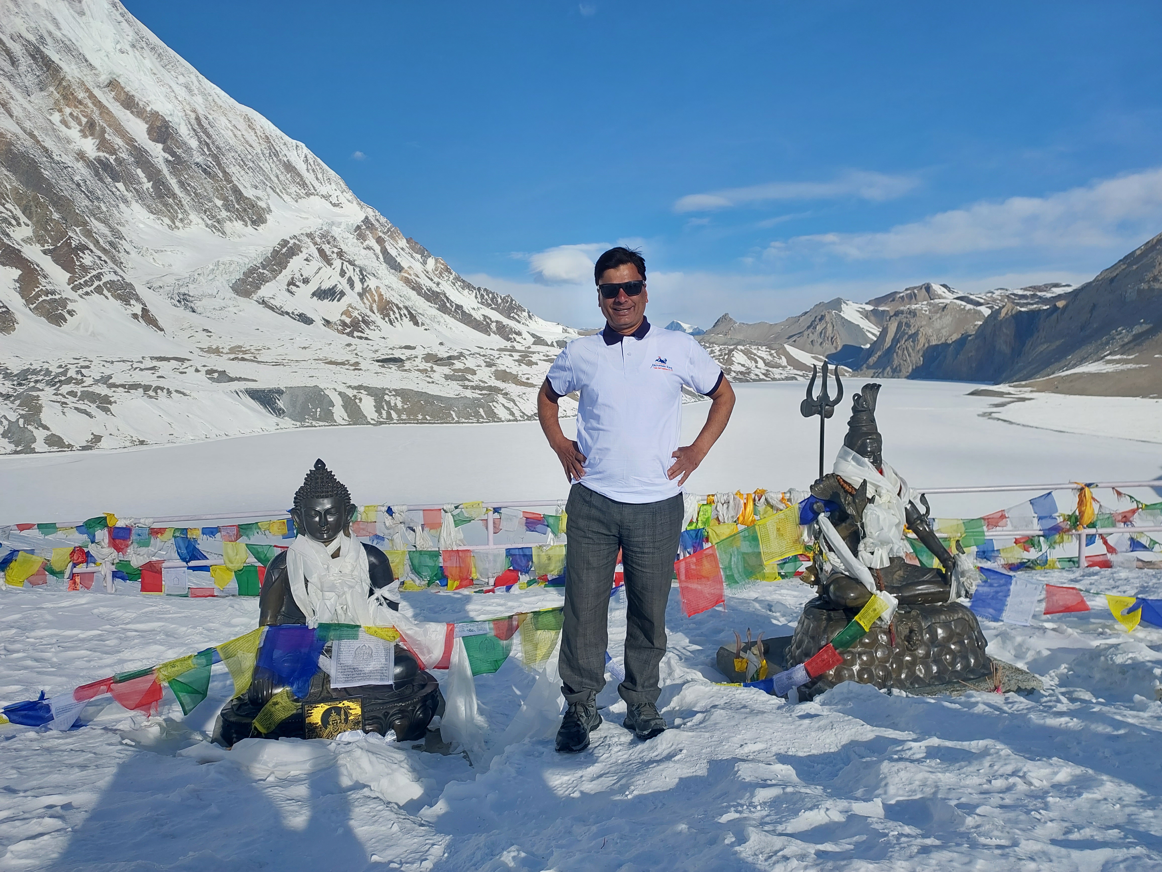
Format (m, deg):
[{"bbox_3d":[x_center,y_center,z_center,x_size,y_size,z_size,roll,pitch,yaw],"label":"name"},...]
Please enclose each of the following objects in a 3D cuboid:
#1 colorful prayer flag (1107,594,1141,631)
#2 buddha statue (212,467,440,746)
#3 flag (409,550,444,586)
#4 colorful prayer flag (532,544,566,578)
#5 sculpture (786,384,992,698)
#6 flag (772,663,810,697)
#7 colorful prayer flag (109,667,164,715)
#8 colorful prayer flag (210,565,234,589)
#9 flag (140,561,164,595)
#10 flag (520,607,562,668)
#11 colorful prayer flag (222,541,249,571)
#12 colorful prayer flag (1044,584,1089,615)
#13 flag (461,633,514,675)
[{"bbox_3d":[2.368,0.772,4.100,0.190,0.165,0.050,-2,5,-22],"label":"colorful prayer flag"},{"bbox_3d":[-0.975,0.603,3.610,0.810,1.020,0.580,-1,4,-18],"label":"buddha statue"},{"bbox_3d":[-0.941,0.801,5.700,0.210,0.210,0.050,0,4,0],"label":"flag"},{"bbox_3d":[-0.220,0.866,6.500,0.235,0.215,0.050,-1,4,-15],"label":"colorful prayer flag"},{"bbox_3d":[1.360,0.436,4.390,0.900,1.330,0.600,-2,4,-21],"label":"sculpture"},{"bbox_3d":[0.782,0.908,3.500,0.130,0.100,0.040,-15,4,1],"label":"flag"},{"bbox_3d":[-1.577,0.902,3.330,0.190,0.165,0.050,1,4,11],"label":"colorful prayer flag"},{"bbox_3d":[-2.277,0.897,5.970,0.150,0.150,0.050,-1,4,-15],"label":"colorful prayer flag"},{"bbox_3d":[-2.683,0.883,5.880,0.140,0.215,0.040,-1,4,-15],"label":"flag"},{"bbox_3d":[-0.135,0.721,3.370,0.180,0.205,0.045,-2,5,-20],"label":"flag"},{"bbox_3d":[-2.187,0.758,5.950,0.165,0.190,0.050,-1,4,-15],"label":"colorful prayer flag"},{"bbox_3d":[2.271,0.767,4.400,0.210,0.150,0.060,0,4,-5],"label":"colorful prayer flag"},{"bbox_3d":[-0.329,0.751,3.290,0.185,0.170,0.045,-2,5,-20],"label":"flag"}]

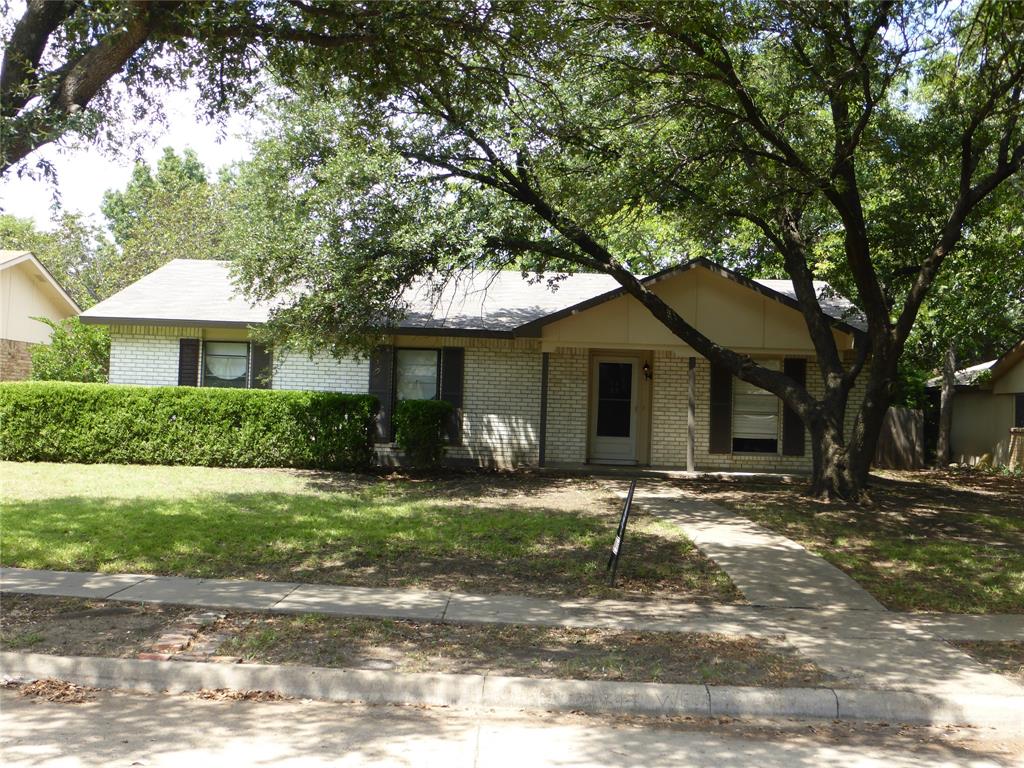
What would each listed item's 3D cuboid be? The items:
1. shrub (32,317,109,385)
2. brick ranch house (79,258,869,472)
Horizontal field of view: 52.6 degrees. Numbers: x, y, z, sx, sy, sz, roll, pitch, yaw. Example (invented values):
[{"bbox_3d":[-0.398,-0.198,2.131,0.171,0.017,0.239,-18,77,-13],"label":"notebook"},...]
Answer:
[{"bbox_3d":[-8.926,0.034,21.413,1.950,2.700,1.900,2,-1,0],"label":"shrub"},{"bbox_3d":[-0.409,-0.479,24.268,15.400,4.500,10.300,2,-1,0],"label":"brick ranch house"}]

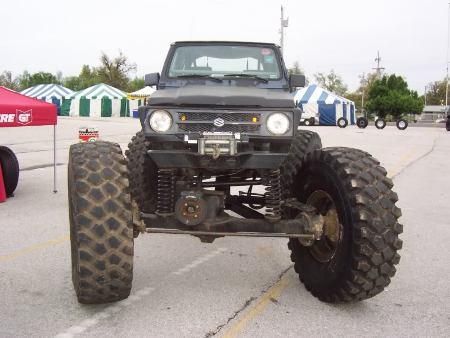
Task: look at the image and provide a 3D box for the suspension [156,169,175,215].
[{"bbox_3d":[-0.456,0.130,3.760,0.140,0.440,0.140,1,7,0],"label":"suspension"}]

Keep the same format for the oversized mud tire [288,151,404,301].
[{"bbox_3d":[0.951,0.459,4.047,0.430,1.280,1.300,-1,8,-14],"label":"oversized mud tire"}]

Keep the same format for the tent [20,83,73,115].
[{"bbox_3d":[-21.078,-8.293,57.126,7.000,3.500,4.800,5,8,25],"label":"tent"}]

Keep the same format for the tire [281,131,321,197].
[{"bbox_3d":[1.028,0.151,6.365,0.430,1.280,1.300,3,8,13],"label":"tire"}]

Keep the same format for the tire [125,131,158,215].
[{"bbox_3d":[-0.840,0.105,6.030,0.380,1.220,1.220,3,7,15],"label":"tire"}]

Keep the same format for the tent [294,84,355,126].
[{"bbox_3d":[8.598,-6.032,44.735,6.100,3.700,6.100,6,9,30],"label":"tent"}]

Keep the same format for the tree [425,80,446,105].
[{"bbox_3d":[50.300,-16.600,115.000,7.000,9.000,7.000,1,7,0],"label":"tree"}]

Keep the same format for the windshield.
[{"bbox_3d":[-0.002,-1.075,4.880,1.160,0.450,0.060,2,-22,2],"label":"windshield"}]

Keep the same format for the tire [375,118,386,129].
[{"bbox_3d":[13.070,-3.735,40.300,0.900,0.900,0.300,3,7,12],"label":"tire"}]

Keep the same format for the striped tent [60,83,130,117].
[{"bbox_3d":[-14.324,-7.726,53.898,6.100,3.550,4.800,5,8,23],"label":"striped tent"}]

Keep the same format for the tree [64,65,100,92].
[{"bbox_3d":[-26.400,-14.700,88.000,6.800,8.800,6.800,1,7,0],"label":"tree"}]

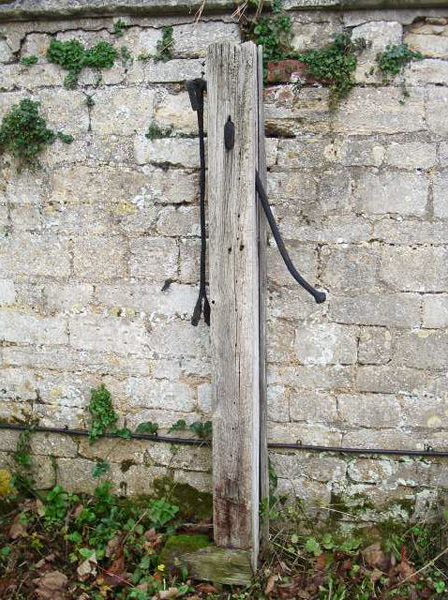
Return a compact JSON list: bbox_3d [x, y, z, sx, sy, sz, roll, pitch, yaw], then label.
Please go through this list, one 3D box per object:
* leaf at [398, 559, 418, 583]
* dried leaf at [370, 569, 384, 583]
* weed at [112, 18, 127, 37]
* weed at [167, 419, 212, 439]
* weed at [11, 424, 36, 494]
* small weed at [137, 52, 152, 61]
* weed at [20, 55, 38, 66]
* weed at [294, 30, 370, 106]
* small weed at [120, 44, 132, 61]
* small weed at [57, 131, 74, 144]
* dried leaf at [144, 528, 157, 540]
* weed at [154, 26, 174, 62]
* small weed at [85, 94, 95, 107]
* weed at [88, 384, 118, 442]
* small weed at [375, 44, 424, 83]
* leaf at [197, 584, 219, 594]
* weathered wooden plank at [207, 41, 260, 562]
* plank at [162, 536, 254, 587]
[{"bbox_3d":[0.664,0.980,2.575,0.060,0.044,0.080,1,9,8],"label":"leaf"},{"bbox_3d":[0.574,1.036,2.674,0.044,0.028,0.040,2,12,8],"label":"dried leaf"},{"bbox_3d":[-0.373,-0.973,2.538,0.049,0.062,0.045,2,11,9],"label":"weed"},{"bbox_3d":[-0.150,0.560,3.103,0.182,0.059,0.070,1,9,8],"label":"weed"},{"bbox_3d":[-0.833,0.663,2.953,0.067,0.278,0.060,2,12,8],"label":"weed"},{"bbox_3d":[-0.286,-0.876,2.558,0.047,0.027,0.030,2,12,8],"label":"small weed"},{"bbox_3d":[-0.818,-1.002,2.974,0.056,0.038,0.050,1,9,8],"label":"weed"},{"bbox_3d":[0.416,-0.892,2.768,0.265,0.249,0.140,1,9,8],"label":"weed"},{"bbox_3d":[-0.355,-0.893,2.565,0.038,0.053,0.030,2,12,8],"label":"small weed"},{"bbox_3d":[-0.669,-0.686,3.003,0.052,0.054,0.045,1,9,8],"label":"small weed"},{"bbox_3d":[-0.284,0.907,2.749,0.045,0.028,0.040,2,12,8],"label":"dried leaf"},{"bbox_3d":[-0.244,-1.037,2.877,0.065,0.132,0.070,1,9,8],"label":"weed"},{"bbox_3d":[-0.558,-0.834,2.973,0.032,0.044,0.030,1,9,8],"label":"small weed"},{"bbox_3d":[-0.531,0.500,3.138,0.112,0.232,0.090,1,9,8],"label":"weed"},{"bbox_3d":[0.596,-0.806,2.412,0.150,0.122,0.080,2,12,8],"label":"small weed"},{"bbox_3d":[-0.054,1.013,2.488,0.068,0.020,0.060,1,9,8],"label":"leaf"},{"bbox_3d":[0.035,0.063,2.502,0.159,1.832,0.070,2,12,8],"label":"weathered wooden plank"},{"bbox_3d":[-0.055,0.952,2.599,0.310,0.100,0.160,1,9,8],"label":"plank"}]

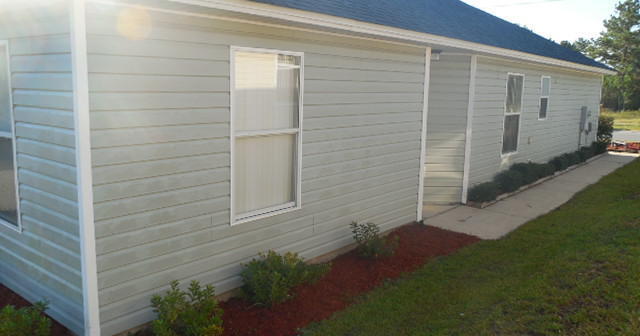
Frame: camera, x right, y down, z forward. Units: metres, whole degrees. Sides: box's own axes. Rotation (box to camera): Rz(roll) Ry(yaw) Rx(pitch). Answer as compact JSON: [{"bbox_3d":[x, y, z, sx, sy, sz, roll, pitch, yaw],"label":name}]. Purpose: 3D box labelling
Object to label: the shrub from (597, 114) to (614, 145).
[{"bbox_3d":[9.061,-1.189,16.500,0.550,1.000,0.550,8,11,39],"label":"shrub"}]

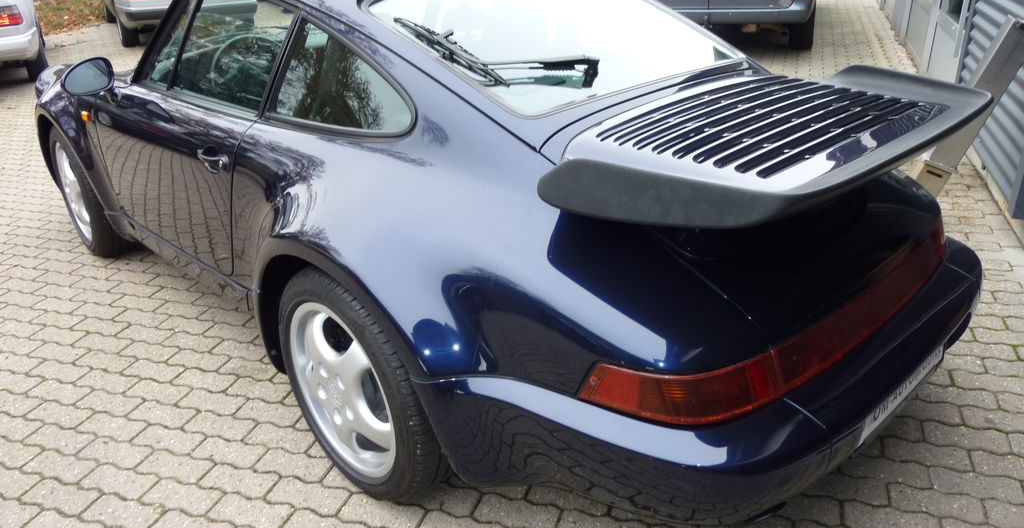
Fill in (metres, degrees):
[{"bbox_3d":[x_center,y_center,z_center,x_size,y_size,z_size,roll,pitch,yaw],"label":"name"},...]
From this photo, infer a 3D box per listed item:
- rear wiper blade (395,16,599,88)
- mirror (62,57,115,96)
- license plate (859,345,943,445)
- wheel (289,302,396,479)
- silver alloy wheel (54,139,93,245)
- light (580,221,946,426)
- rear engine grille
[{"bbox_3d":[-0.034,-0.553,1.854,0.330,0.070,0.390,-23,53,-38],"label":"rear wiper blade"},{"bbox_3d":[-1.480,-0.647,2.568,0.172,0.122,0.110,-23,32,-38],"label":"mirror"},{"bbox_3d":[0.875,0.252,1.666,0.510,0.110,0.015,-23,37,-38],"label":"license plate"},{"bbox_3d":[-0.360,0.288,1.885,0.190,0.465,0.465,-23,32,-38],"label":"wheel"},{"bbox_3d":[-1.915,-0.352,3.413,0.175,0.465,0.465,-23,32,-38],"label":"silver alloy wheel"},{"bbox_3d":[0.738,0.036,1.718,1.460,0.150,0.270,-23,32,-38],"label":"light"},{"bbox_3d":[0.598,-0.337,1.703,0.780,0.060,0.440,-23,32,-38],"label":"rear engine grille"}]

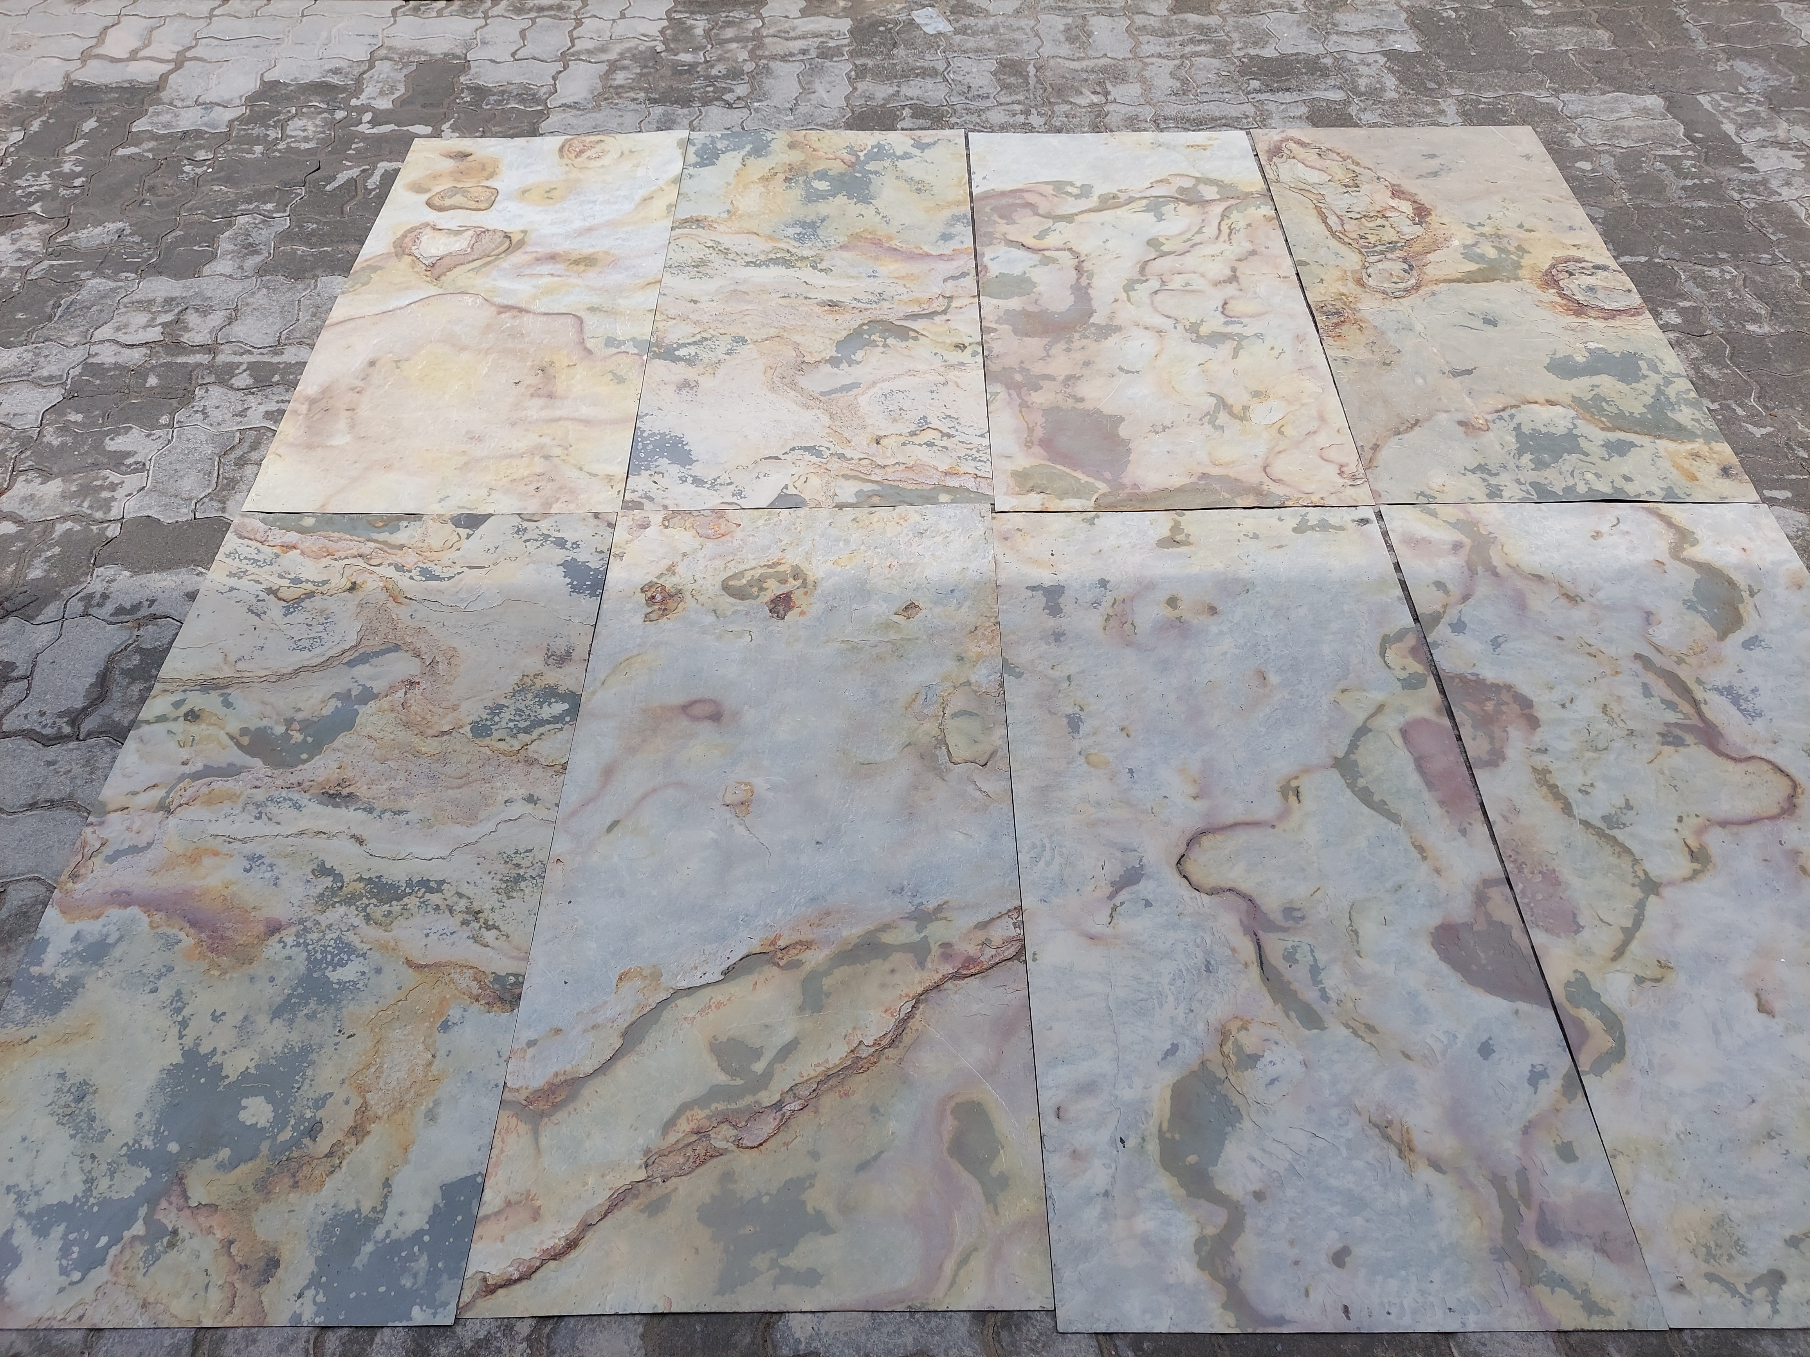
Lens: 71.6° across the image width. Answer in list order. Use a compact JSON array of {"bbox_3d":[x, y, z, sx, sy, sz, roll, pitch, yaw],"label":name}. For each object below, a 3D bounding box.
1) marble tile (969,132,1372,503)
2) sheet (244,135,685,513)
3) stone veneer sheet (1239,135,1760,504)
[{"bbox_3d":[0.453,-0.744,2.422,0.610,0.010,1.220,0,51,0],"label":"marble tile"},{"bbox_3d":[-0.784,-0.746,2.442,0.610,0.010,1.220,-1,51,0],"label":"sheet"},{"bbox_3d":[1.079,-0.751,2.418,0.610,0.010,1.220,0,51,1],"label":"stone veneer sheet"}]

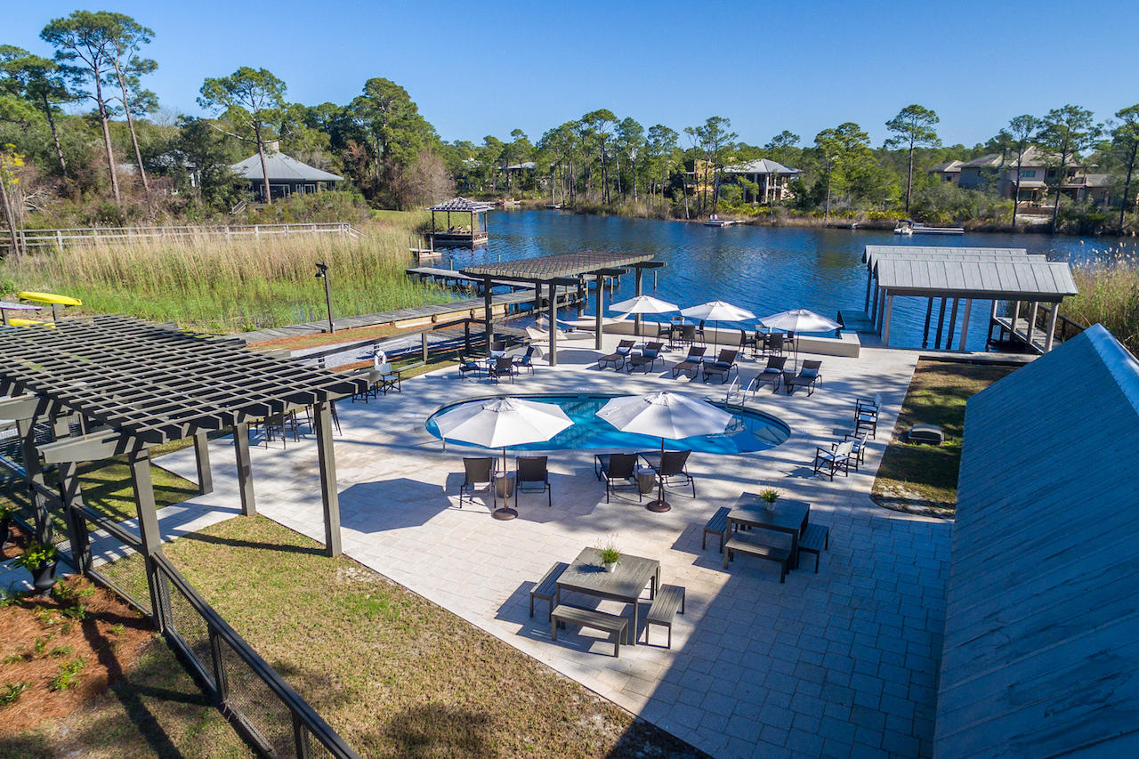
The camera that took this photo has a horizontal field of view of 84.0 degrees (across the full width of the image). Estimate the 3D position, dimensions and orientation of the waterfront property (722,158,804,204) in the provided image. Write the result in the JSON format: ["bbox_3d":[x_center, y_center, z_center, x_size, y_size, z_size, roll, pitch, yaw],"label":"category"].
[{"bbox_3d":[41.412,-42.655,136.000,13.000,9.500,13.500,-13,21,-36],"label":"waterfront property"}]

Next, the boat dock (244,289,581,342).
[{"bbox_3d":[-7.506,-3.709,35.731,20.870,0.600,2.400,-16,23,-41],"label":"boat dock"}]

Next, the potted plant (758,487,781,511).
[{"bbox_3d":[3.666,2.176,11.498,0.360,0.380,0.360,0,18,0],"label":"potted plant"}]

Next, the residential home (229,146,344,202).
[{"bbox_3d":[-38.850,-28.143,87.000,14.200,7.200,13.500,-10,20,-30],"label":"residential home"}]

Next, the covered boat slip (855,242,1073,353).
[{"bbox_3d":[17.016,-3.928,28.411,6.600,3.400,8.700,5,18,15],"label":"covered boat slip"}]

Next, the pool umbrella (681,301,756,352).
[{"bbox_3d":[5.446,-1.767,23.165,2.700,2.320,2.700,0,18,0],"label":"pool umbrella"}]

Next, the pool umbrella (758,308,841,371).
[{"bbox_3d":[7.658,-1.272,21.363,2.700,2.350,2.700,0,17,0],"label":"pool umbrella"}]

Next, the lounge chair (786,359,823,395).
[{"bbox_3d":[7.729,-0.099,20.696,0.680,0.960,1.500,11,18,36],"label":"lounge chair"}]

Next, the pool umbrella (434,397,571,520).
[{"bbox_3d":[-1.288,1.522,12.477,2.680,2.500,2.680,0,18,0],"label":"pool umbrella"}]

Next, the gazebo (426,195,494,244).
[{"bbox_3d":[-10.937,-16.068,64.000,5.200,4.500,5.200,3,18,8],"label":"gazebo"}]

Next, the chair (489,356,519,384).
[{"bbox_3d":[-2.252,-0.327,21.529,0.600,0.910,0.650,-6,16,-23],"label":"chair"}]

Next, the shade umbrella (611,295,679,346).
[{"bbox_3d":[2.899,-2.069,24.782,2.720,2.450,2.680,0,15,0],"label":"shade umbrella"}]

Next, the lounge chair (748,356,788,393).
[{"bbox_3d":[6.531,-0.214,20.685,0.680,0.880,1.500,13,21,34],"label":"lounge chair"}]

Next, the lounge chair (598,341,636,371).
[{"bbox_3d":[1.777,-0.982,23.676,0.680,0.960,1.550,8,17,28],"label":"lounge chair"}]

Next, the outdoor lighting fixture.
[{"bbox_3d":[-10.489,-3.457,27.075,0.480,3.030,0.300,0,18,0],"label":"outdoor lighting fixture"}]

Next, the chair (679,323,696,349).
[{"bbox_3d":[4.744,-1.621,25.554,0.520,1.130,0.560,-2,15,-8],"label":"chair"}]

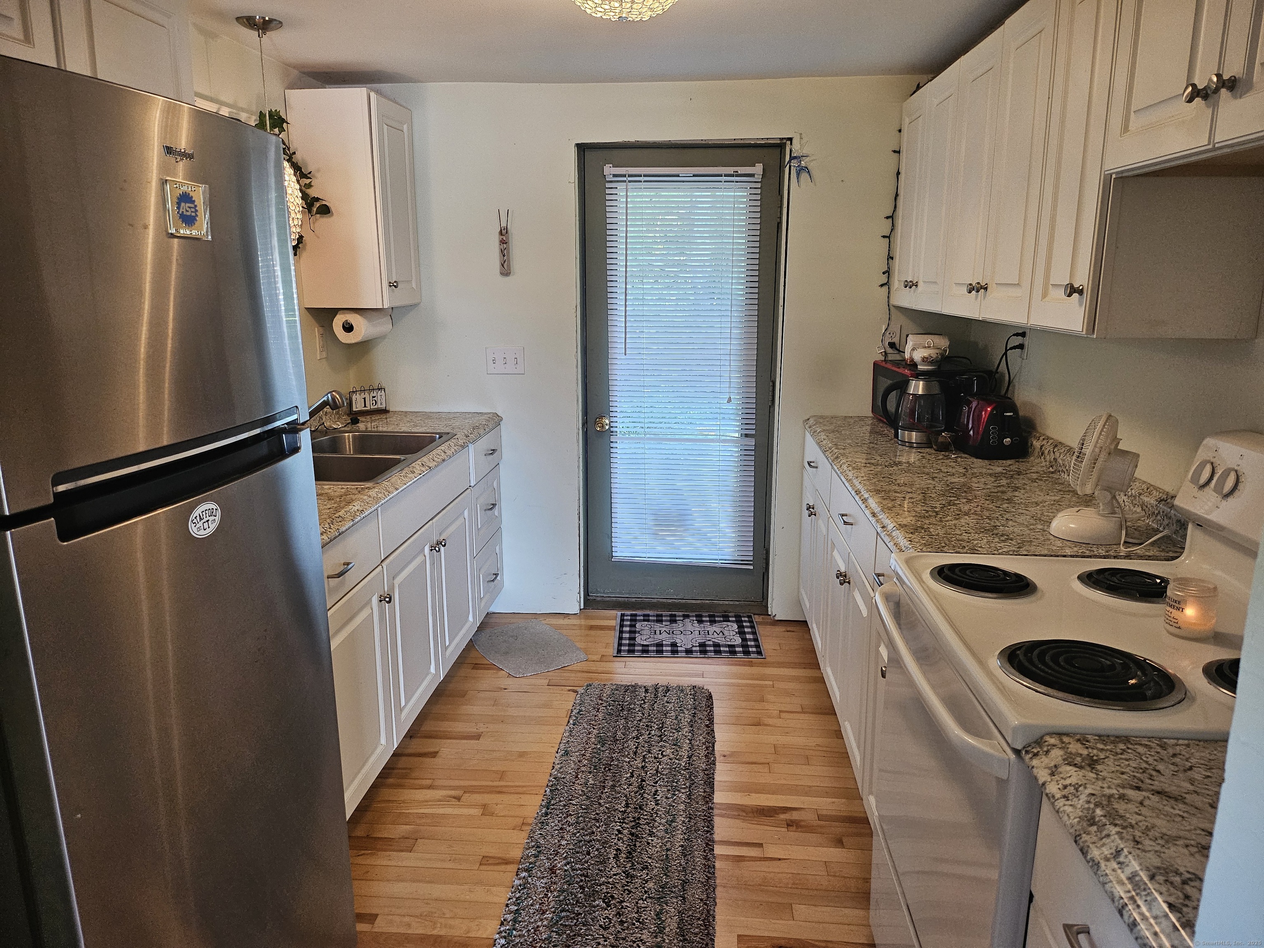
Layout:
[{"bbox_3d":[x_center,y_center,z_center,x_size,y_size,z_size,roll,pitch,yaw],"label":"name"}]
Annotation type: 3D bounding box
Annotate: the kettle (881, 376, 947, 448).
[{"bbox_3d":[0.990,-0.221,3.058,0.230,0.236,0.165,3,13,14],"label":"kettle"}]

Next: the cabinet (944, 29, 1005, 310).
[{"bbox_3d":[1.118,-0.834,2.496,0.313,0.760,0.410,1,12,5],"label":"cabinet"}]

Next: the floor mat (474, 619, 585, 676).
[{"bbox_3d":[-0.437,0.708,3.643,0.350,0.010,0.537,-8,15,-31],"label":"floor mat"}]

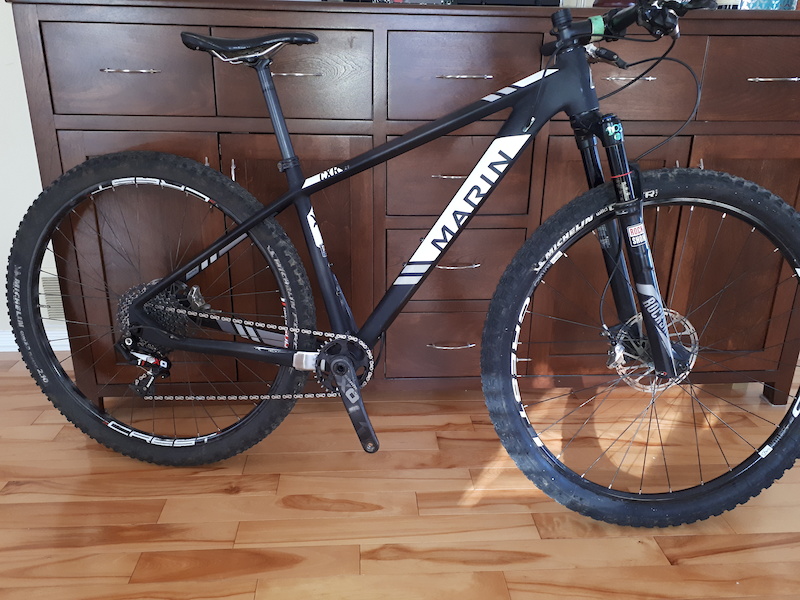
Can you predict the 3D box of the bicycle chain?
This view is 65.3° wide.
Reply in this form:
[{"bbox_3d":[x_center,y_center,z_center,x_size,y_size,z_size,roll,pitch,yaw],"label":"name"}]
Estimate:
[{"bbox_3d":[-0.319,0.134,1.337,0.545,0.230,0.016,4,15,9],"label":"bicycle chain"}]

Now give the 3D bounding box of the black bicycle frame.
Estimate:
[{"bbox_3d":[-0.006,-0.163,1.254,1.113,0.665,0.165,4,15,9],"label":"black bicycle frame"}]

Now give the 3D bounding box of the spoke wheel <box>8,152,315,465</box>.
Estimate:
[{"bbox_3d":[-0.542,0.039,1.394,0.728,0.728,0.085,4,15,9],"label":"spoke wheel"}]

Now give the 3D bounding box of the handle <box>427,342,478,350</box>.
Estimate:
[{"bbox_3d":[0.138,0.123,1.659,0.133,0.011,0.029,-1,19,-4],"label":"handle"}]

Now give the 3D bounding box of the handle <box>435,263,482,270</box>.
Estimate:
[{"bbox_3d":[0.139,-0.086,1.587,0.133,0.011,0.029,-1,19,-4],"label":"handle"}]

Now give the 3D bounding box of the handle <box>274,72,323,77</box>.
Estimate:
[{"bbox_3d":[-0.242,-0.511,1.413,0.133,0.011,0.029,-1,19,-4],"label":"handle"}]

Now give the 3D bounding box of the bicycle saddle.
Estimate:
[{"bbox_3d":[-0.287,-0.493,1.221,0.268,0.062,0.138,4,15,9],"label":"bicycle saddle"}]

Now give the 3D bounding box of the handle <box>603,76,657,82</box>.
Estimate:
[{"bbox_3d":[0.542,-0.520,1.469,0.133,0.011,0.029,-1,19,-4],"label":"handle"}]

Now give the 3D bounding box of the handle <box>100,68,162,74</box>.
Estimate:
[{"bbox_3d":[-0.598,-0.508,1.387,0.133,0.011,0.029,-1,19,-4],"label":"handle"}]

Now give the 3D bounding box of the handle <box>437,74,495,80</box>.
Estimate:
[{"bbox_3d":[0.151,-0.515,1.441,0.133,0.011,0.029,-1,19,-4],"label":"handle"}]

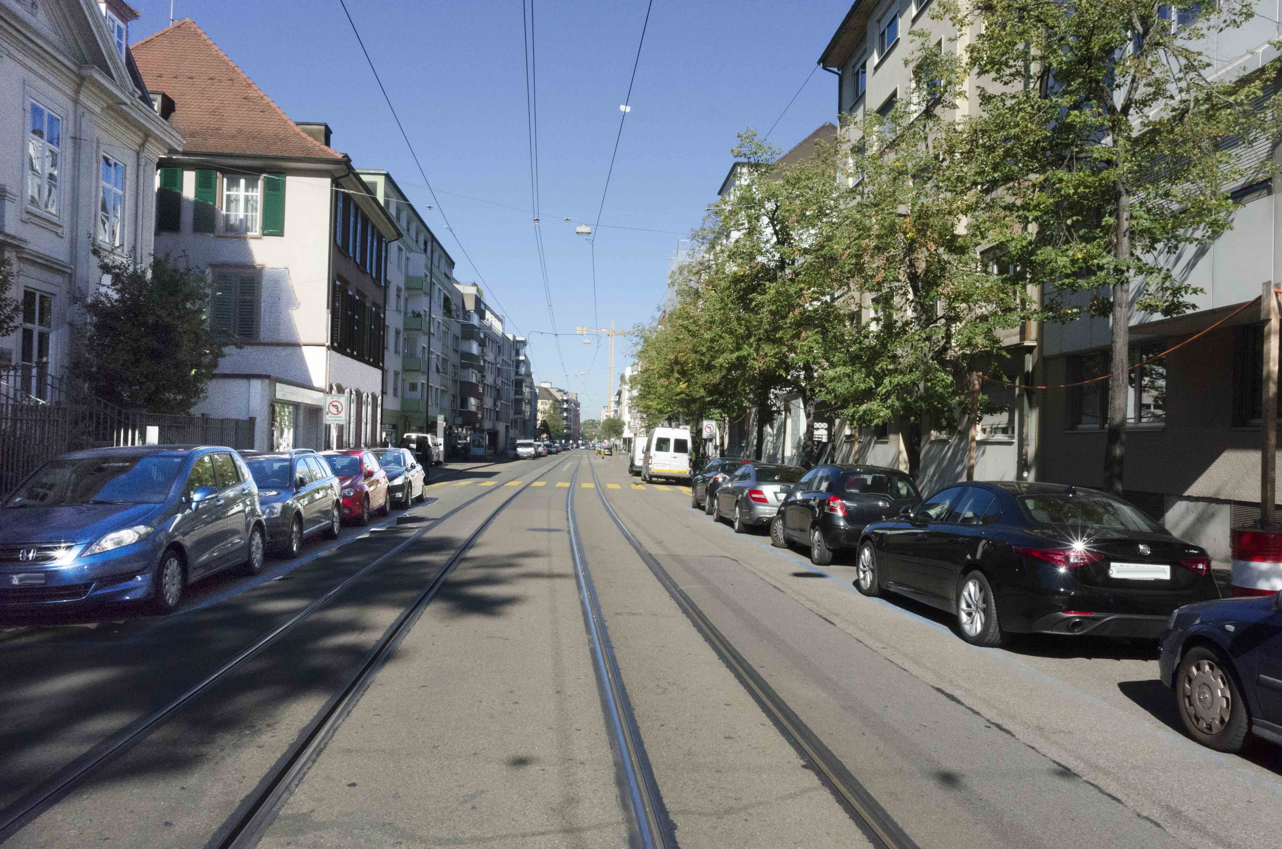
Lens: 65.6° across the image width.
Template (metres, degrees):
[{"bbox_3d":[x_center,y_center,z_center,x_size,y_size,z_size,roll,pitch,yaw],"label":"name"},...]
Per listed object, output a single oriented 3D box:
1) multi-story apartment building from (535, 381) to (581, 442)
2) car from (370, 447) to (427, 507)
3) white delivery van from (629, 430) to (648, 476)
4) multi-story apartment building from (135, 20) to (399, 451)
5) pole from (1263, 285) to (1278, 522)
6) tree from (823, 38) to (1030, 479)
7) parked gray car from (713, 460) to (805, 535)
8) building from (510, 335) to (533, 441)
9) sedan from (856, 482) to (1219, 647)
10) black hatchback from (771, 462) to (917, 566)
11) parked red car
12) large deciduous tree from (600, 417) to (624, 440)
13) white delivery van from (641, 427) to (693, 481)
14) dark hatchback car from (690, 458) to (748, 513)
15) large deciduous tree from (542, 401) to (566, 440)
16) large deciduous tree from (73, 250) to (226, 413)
[{"bbox_3d":[-29.000,-2.912,350.000,16.000,23.000,26.000,1,-1,-3],"label":"multi-story apartment building"},{"bbox_3d":[-6.600,1.336,25.800,1.730,1.460,4.000,1,-1,-4],"label":"car"},{"bbox_3d":[0.540,1.850,57.900,2.000,2.220,5.200,1,-1,-3],"label":"white delivery van"},{"bbox_3d":[-15.900,-6.143,36.400,12.200,16.400,11.200,1,-1,-5],"label":"multi-story apartment building"},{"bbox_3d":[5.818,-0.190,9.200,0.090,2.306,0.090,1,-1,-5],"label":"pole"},{"bbox_3d":[5.000,-2.425,17.600,4.000,9.000,4.000,1,-1,-5],"label":"tree"},{"bbox_3d":[2.630,1.467,20.550,1.780,1.420,4.580,1,-1,-5],"label":"parked gray car"},{"bbox_3d":[-23.827,-4.230,153.525,13.000,16.591,26.000,1,-1,-5],"label":"building"},{"bbox_3d":[3.747,1.297,10.238,1.860,1.436,4.640,1,-1,-5],"label":"sedan"},{"bbox_3d":[3.400,1.372,16.218,1.700,1.520,3.800,1,-1,-5],"label":"black hatchback"},{"bbox_3d":[-6.359,1.245,20.862,1.740,1.470,4.100,1,-1,-5],"label":"parked red car"},{"bbox_3d":[-4.655,1.719,159.944,3.900,5.856,3.900,1,-1,-5],"label":"large deciduous tree"},{"bbox_3d":[1.220,1.494,47.700,1.950,2.570,5.500,1,-1,-3],"label":"white delivery van"},{"bbox_3d":[2.457,1.579,26.533,1.740,1.480,4.100,1,-1,-5],"label":"dark hatchback car"},{"bbox_3d":[-15.866,0.171,179.912,4.600,9.219,4.600,1,-1,-5],"label":"large deciduous tree"},{"bbox_3d":[-10.400,-0.934,21.000,3.200,5.500,3.200,1,-1,-5],"label":"large deciduous tree"}]

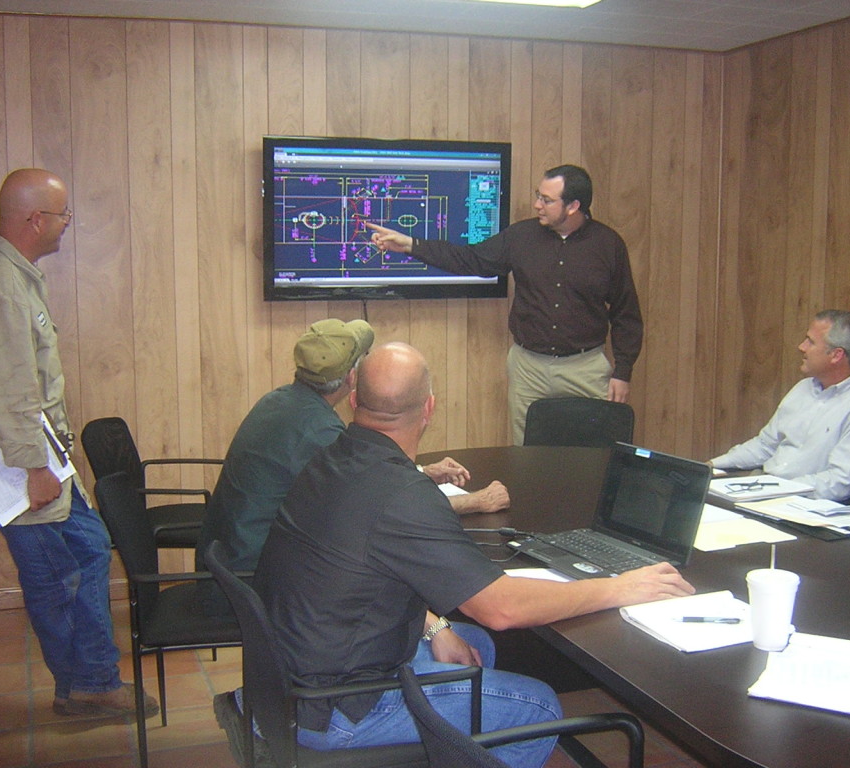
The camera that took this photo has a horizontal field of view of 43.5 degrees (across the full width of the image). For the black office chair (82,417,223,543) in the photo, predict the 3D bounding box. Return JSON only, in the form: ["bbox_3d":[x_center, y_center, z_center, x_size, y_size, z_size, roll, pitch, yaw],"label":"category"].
[{"bbox_3d":[-1.004,0.555,3.970,0.570,0.880,0.560,-2,8,-11],"label":"black office chair"}]

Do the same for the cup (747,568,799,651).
[{"bbox_3d":[0.667,0.431,2.043,0.100,0.152,0.100,0,8,0],"label":"cup"}]

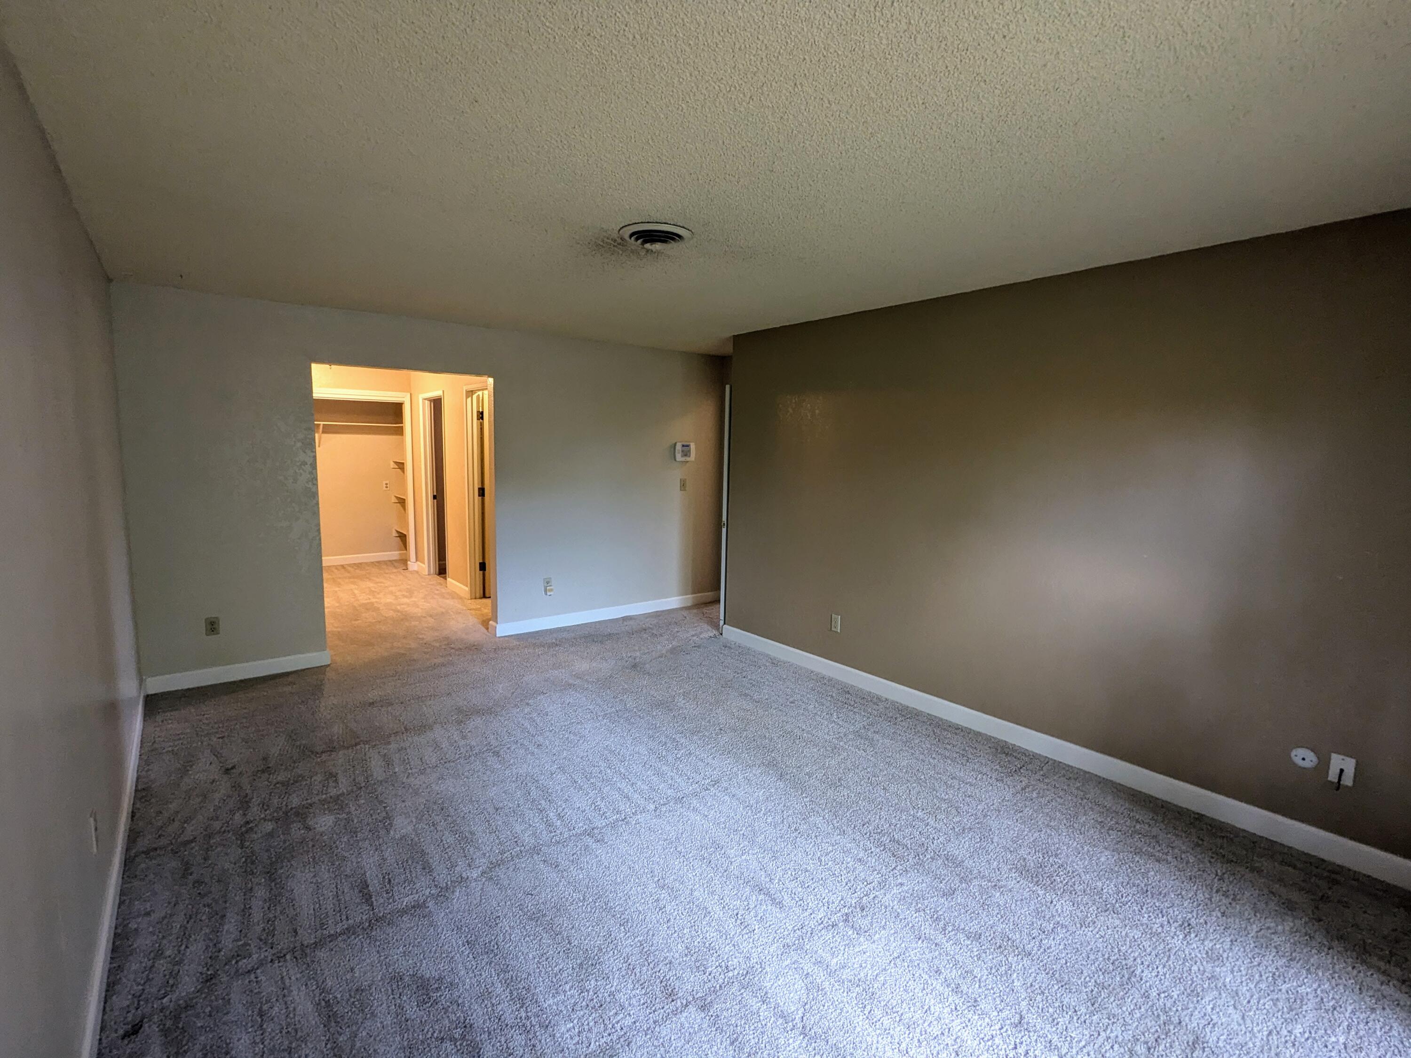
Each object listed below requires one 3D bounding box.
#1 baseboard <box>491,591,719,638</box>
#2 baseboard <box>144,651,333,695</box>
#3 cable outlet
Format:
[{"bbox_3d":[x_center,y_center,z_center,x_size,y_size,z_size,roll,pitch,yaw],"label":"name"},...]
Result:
[{"bbox_3d":[-0.781,0.764,6.069,2.367,0.109,0.018,-4,9,-38],"label":"baseboard"},{"bbox_3d":[-3.030,0.929,4.285,0.997,0.109,0.018,-4,9,-38],"label":"baseboard"},{"bbox_3d":[2.464,0.933,2.523,0.010,0.114,0.070,-4,9,-38],"label":"cable outlet"}]

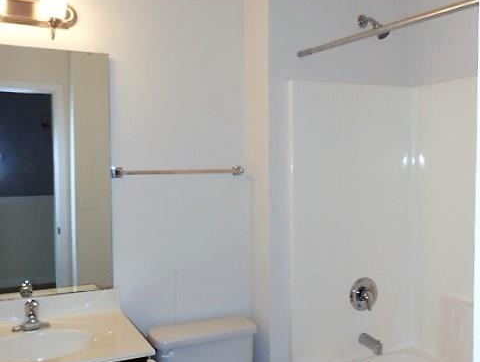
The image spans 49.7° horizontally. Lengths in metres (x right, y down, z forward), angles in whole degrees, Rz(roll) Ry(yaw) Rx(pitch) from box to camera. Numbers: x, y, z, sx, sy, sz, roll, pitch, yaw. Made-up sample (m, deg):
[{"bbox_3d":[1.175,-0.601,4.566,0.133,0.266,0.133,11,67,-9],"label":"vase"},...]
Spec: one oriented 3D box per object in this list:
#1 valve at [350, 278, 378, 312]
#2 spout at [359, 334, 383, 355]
[{"bbox_3d":[0.659,0.591,2.659,0.178,0.178,0.065,-2,3,-27],"label":"valve"},{"bbox_3d":[0.671,0.832,2.638,0.056,0.075,0.132,-2,3,-27],"label":"spout"}]

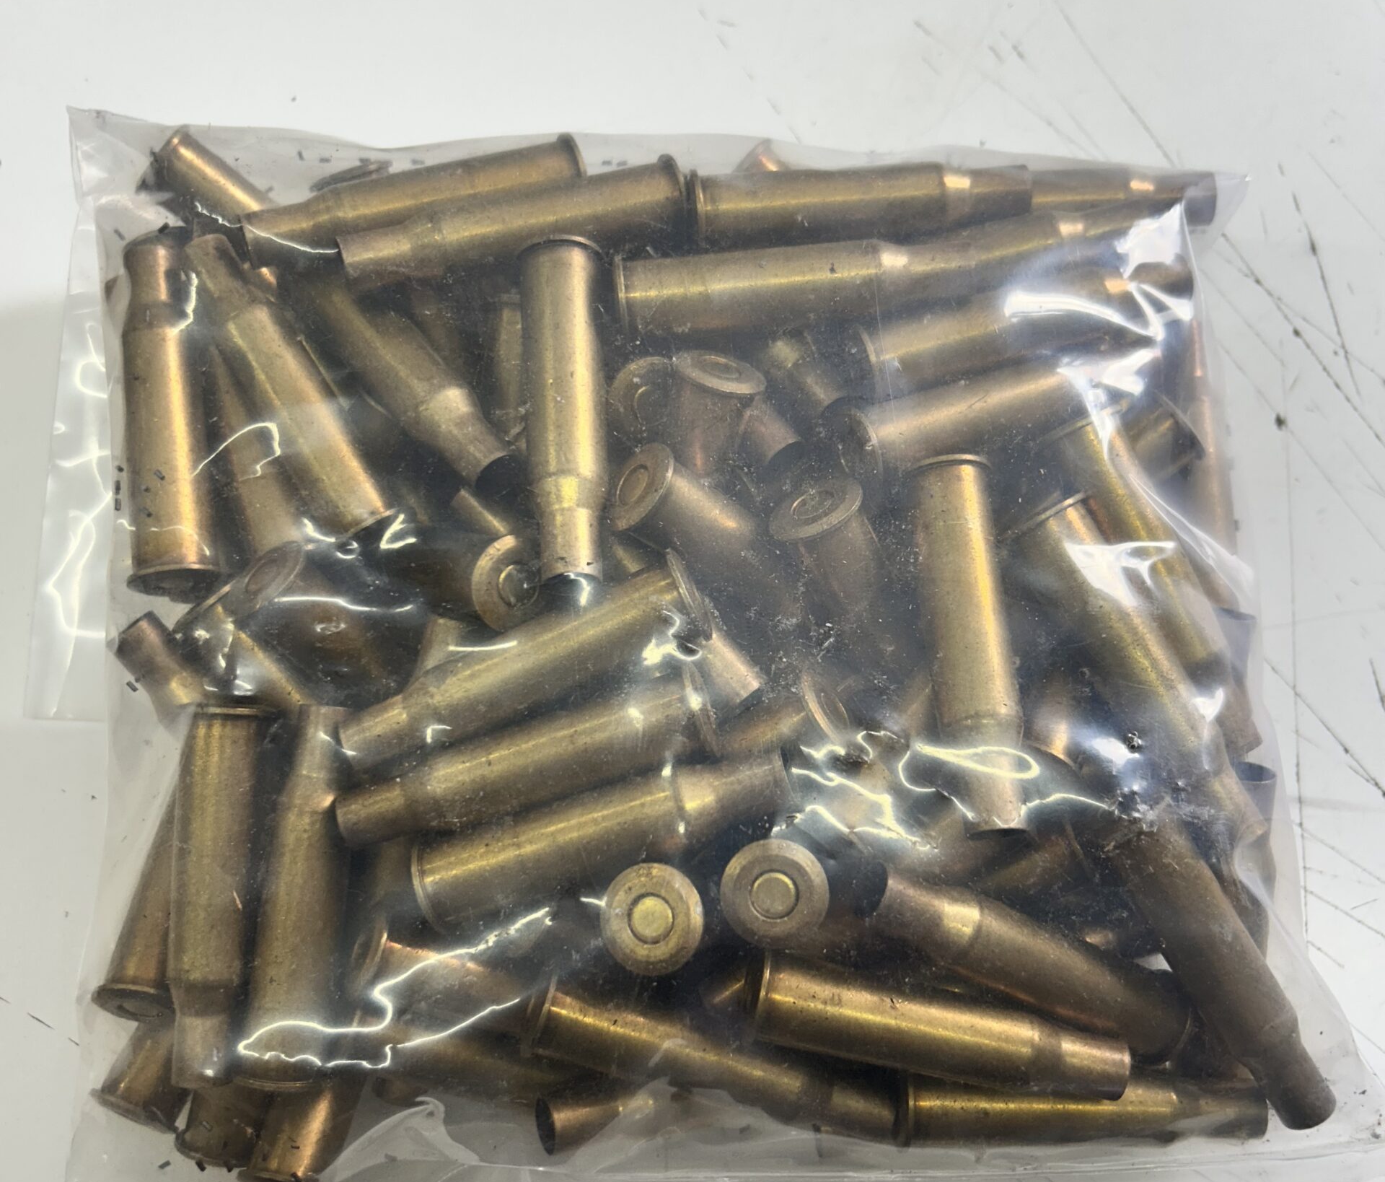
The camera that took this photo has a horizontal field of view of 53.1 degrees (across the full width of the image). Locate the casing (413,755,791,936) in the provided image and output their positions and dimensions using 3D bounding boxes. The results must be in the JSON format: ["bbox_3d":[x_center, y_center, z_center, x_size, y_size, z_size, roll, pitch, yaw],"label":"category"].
[{"bbox_3d":[-0.013,0.035,0.200,0.054,0.014,0.014,-18,82,4],"label":"casing"}]

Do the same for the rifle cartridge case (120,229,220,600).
[{"bbox_3d":[-0.080,-0.027,0.209,0.014,0.014,0.054,-6,83,-1],"label":"rifle cartridge case"}]

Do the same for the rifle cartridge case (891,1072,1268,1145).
[{"bbox_3d":[0.058,0.077,0.209,0.054,0.014,0.014,0,80,3],"label":"rifle cartridge case"}]

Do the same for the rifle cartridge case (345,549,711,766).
[{"bbox_3d":[-0.025,0.011,0.196,0.054,0.014,0.014,-25,81,4],"label":"rifle cartridge case"}]

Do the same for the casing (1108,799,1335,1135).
[{"bbox_3d":[0.080,0.056,0.208,0.014,0.014,0.054,-32,96,-10],"label":"casing"}]

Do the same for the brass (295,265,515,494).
[{"bbox_3d":[-0.050,-0.038,0.232,0.014,0.014,0.054,-42,78,-7],"label":"brass"}]

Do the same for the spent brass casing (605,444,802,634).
[{"bbox_3d":[0.012,-0.003,0.221,0.054,0.014,0.014,33,93,-26],"label":"spent brass casing"}]

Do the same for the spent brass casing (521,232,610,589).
[{"bbox_3d":[-0.019,-0.026,0.206,0.014,0.014,0.054,-4,68,-1],"label":"spent brass casing"}]

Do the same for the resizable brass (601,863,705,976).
[{"bbox_3d":[-0.001,0.049,0.210,0.014,0.054,0.014,-2,79,10],"label":"resizable brass"}]

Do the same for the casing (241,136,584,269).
[{"bbox_3d":[-0.044,-0.062,0.224,0.054,0.014,0.014,-16,80,-16],"label":"casing"}]

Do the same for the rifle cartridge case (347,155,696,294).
[{"bbox_3d":[-0.027,-0.056,0.216,0.054,0.014,0.014,-14,72,-12],"label":"rifle cartridge case"}]

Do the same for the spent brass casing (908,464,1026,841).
[{"bbox_3d":[0.040,0.007,0.198,0.014,0.014,0.054,-5,76,-2],"label":"spent brass casing"}]

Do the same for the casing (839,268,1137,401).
[{"bbox_3d":[0.052,-0.042,0.221,0.054,0.014,0.014,-14,72,2],"label":"casing"}]

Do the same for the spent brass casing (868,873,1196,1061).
[{"bbox_3d":[0.048,0.054,0.205,0.054,0.014,0.014,26,72,-16],"label":"spent brass casing"}]

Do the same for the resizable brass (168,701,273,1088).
[{"bbox_3d":[-0.073,0.046,0.211,0.014,0.014,0.054,5,75,-18],"label":"resizable brass"}]

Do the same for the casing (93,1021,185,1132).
[{"bbox_3d":[-0.071,0.055,0.215,0.014,0.014,0.054,24,67,8],"label":"casing"}]

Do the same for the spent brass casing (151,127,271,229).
[{"bbox_3d":[-0.069,-0.056,0.240,0.054,0.014,0.014,38,74,-18],"label":"spent brass casing"}]

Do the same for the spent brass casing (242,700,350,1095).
[{"bbox_3d":[-0.056,0.044,0.202,0.014,0.014,0.054,3,80,1],"label":"spent brass casing"}]

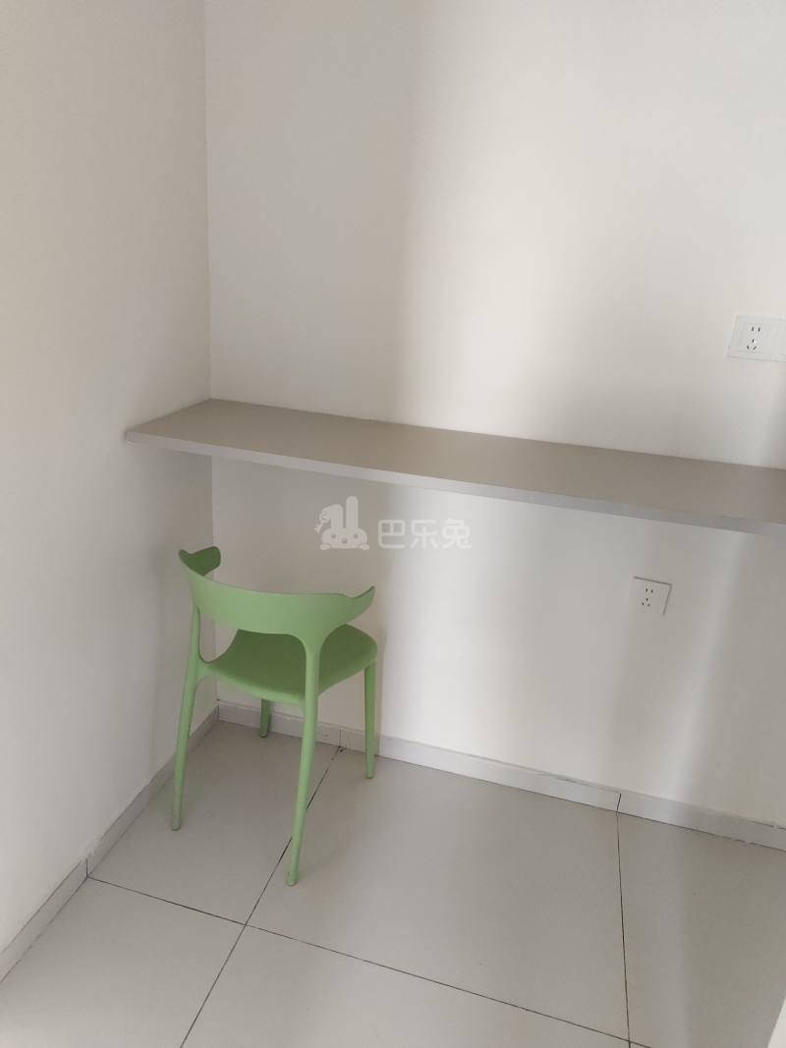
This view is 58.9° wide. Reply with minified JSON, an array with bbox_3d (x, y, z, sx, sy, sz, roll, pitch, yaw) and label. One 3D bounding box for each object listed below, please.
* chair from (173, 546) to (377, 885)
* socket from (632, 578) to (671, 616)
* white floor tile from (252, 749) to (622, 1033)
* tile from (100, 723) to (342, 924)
[{"bbox_3d":[-0.279,0.406,1.745,0.450,0.705,0.460,13,22,21],"label":"chair"},{"bbox_3d":[0.625,0.179,1.692,0.086,0.086,0.010,9,21,12],"label":"socket"},{"bbox_3d":[0.148,0.840,1.719,0.805,0.013,0.629,9,21,12],"label":"white floor tile"},{"bbox_3d":[-0.432,0.748,1.848,0.398,0.013,0.629,9,21,12],"label":"tile"}]

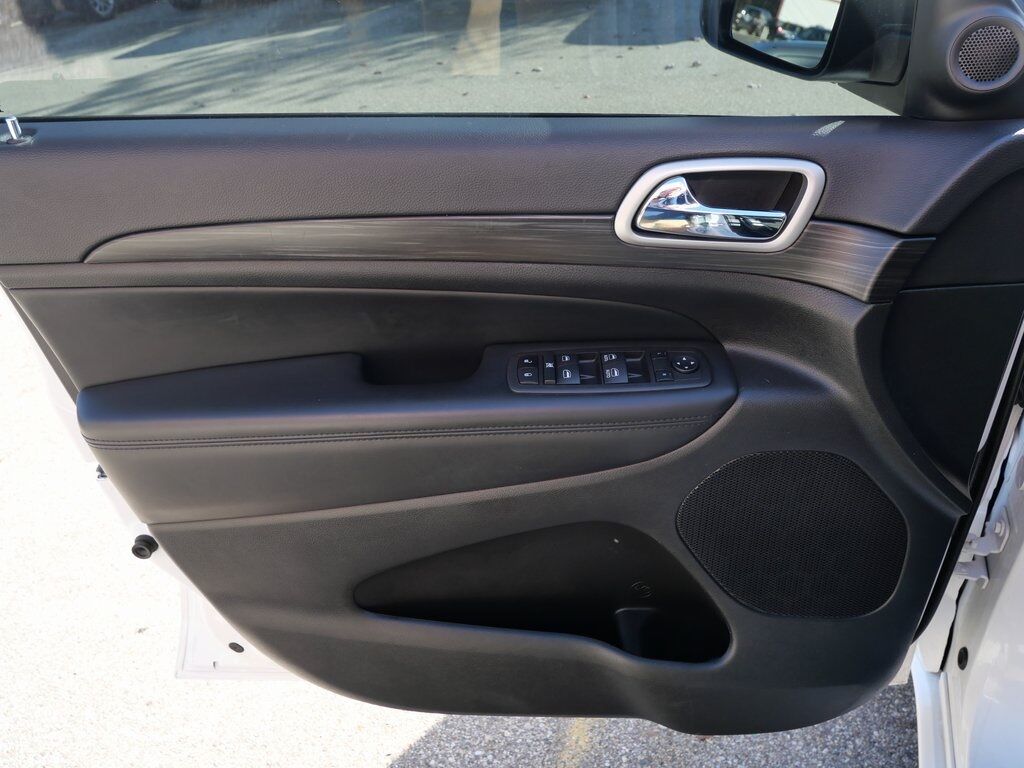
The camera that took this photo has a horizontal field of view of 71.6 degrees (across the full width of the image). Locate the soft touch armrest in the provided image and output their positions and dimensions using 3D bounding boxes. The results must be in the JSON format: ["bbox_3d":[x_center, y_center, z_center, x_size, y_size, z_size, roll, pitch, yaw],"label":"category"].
[{"bbox_3d":[-0.097,0.053,0.715,0.590,0.160,0.110,0,29,1],"label":"soft touch armrest"}]

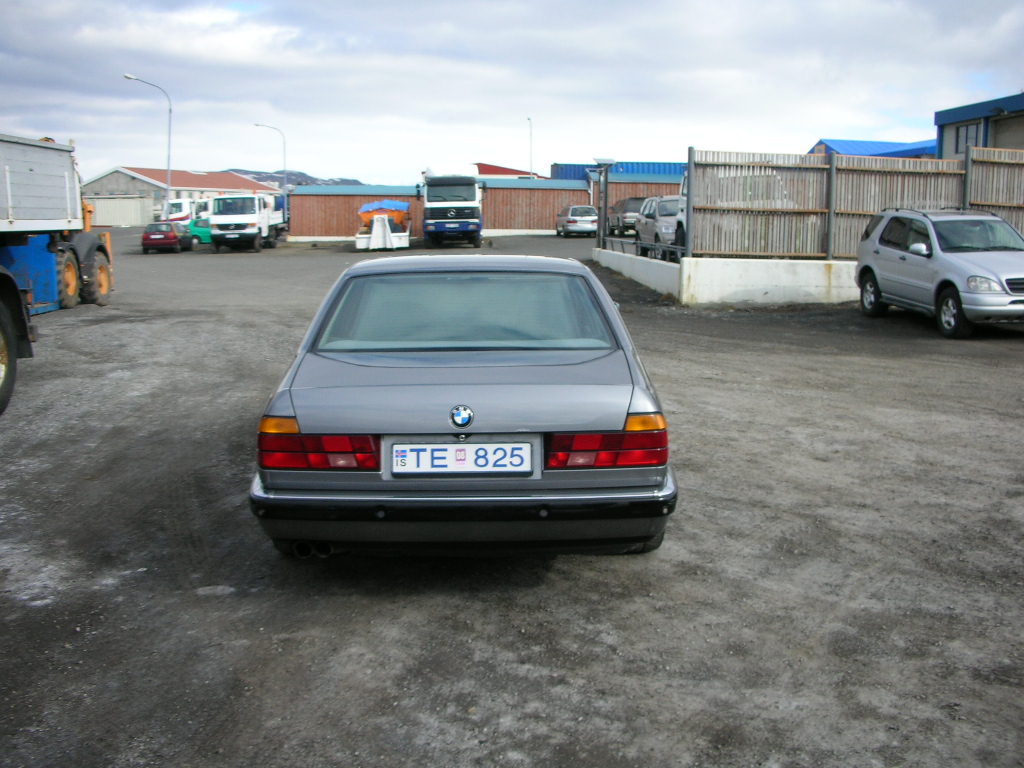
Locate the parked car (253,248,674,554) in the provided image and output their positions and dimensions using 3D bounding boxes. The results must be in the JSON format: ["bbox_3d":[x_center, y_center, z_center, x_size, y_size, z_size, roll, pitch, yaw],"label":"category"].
[{"bbox_3d":[-0.229,-0.084,6.263,1.845,1.410,4.910,0,9,-1],"label":"parked car"}]

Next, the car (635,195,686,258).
[{"bbox_3d":[4.713,-4.418,29.093,1.780,1.720,4.500,0,9,-3],"label":"car"}]

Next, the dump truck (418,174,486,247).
[{"bbox_3d":[-2.795,-8.222,49.444,2.500,3.150,7.500,0,9,-3],"label":"dump truck"}]

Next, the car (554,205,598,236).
[{"bbox_3d":[3.114,-7.503,47.654,1.710,1.440,4.450,0,9,-2],"label":"car"}]

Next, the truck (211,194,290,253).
[{"bbox_3d":[-12.485,-7.679,49.226,2.200,2.650,6.000,0,9,-1],"label":"truck"}]

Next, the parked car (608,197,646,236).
[{"bbox_3d":[5.721,-7.806,48.478,1.780,1.750,4.500,0,9,-3],"label":"parked car"}]

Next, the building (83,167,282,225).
[{"bbox_3d":[-45.658,-25.763,142.630,15.730,7.722,22.360,5,10,24],"label":"building"}]

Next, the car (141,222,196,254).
[{"bbox_3d":[-16.368,-7.012,49.188,1.670,1.420,3.900,-1,9,-8],"label":"car"}]

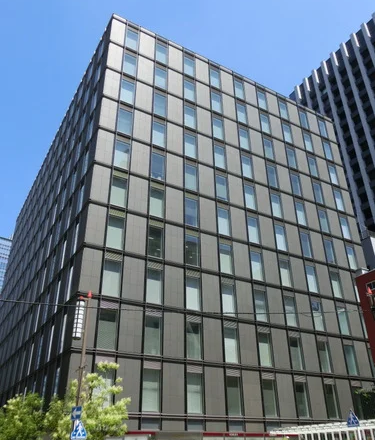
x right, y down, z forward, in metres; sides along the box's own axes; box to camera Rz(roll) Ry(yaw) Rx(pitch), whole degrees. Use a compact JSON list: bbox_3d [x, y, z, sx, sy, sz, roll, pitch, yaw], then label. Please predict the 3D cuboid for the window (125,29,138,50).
[{"bbox_3d":[-5.909,-19.186,44.798,1.280,2.860,0.150,15,-33,-26],"label":"window"}]

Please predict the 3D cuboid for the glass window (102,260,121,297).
[{"bbox_3d":[-5.751,4.345,31.877,1.370,2.850,0.150,15,-33,-26],"label":"glass window"}]

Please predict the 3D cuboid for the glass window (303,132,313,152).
[{"bbox_3d":[15.643,-9.833,53.806,1.280,2.860,0.150,15,-33,-26],"label":"glass window"}]

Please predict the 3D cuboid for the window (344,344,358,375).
[{"bbox_3d":[16.055,13.754,41.202,1.370,2.850,0.150,15,-33,-26],"label":"window"}]

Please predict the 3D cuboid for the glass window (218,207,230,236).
[{"bbox_3d":[3.471,0.181,40.562,1.320,2.900,0.150,15,-33,-26],"label":"glass window"}]

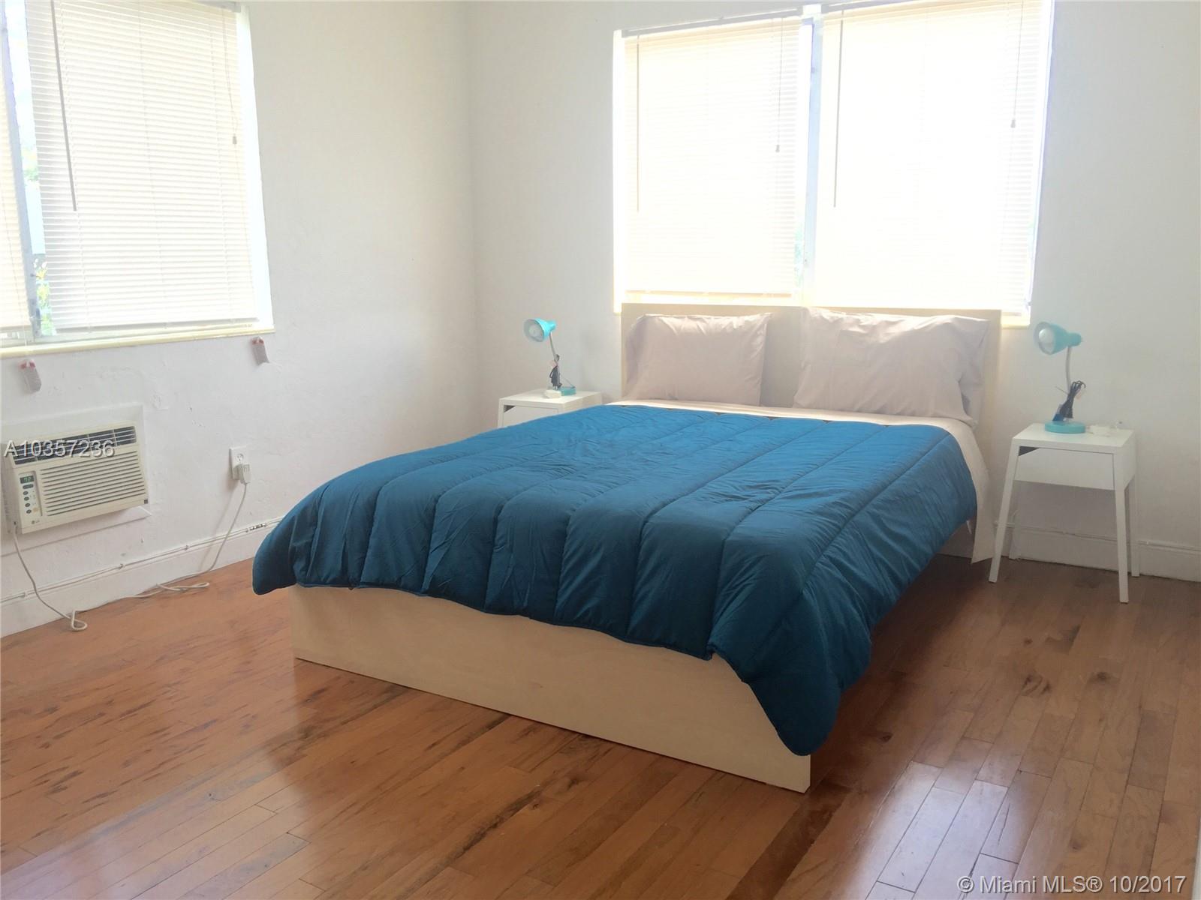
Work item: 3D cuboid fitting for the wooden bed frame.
[{"bbox_3d":[0.298,0.052,3.541,1.673,0.999,2.119,6,13,31],"label":"wooden bed frame"}]

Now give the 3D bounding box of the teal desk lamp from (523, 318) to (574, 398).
[{"bbox_3d":[-0.234,-0.464,4.957,0.150,0.385,0.240,9,14,40],"label":"teal desk lamp"}]

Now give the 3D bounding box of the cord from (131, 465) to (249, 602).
[{"bbox_3d":[-1.546,0.316,3.933,0.160,0.380,0.610,6,13,31],"label":"cord"}]

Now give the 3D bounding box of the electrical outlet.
[{"bbox_3d":[-1.483,0.056,4.127,0.020,0.120,0.076,6,13,31],"label":"electrical outlet"}]

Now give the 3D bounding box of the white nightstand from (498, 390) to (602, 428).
[{"bbox_3d":[-0.234,0.008,4.993,0.460,0.550,0.375,5,12,28],"label":"white nightstand"}]

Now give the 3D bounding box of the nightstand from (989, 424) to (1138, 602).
[{"bbox_3d":[1.755,0.218,3.765,0.465,0.550,0.375,6,13,32],"label":"nightstand"}]

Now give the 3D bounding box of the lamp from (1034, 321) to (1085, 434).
[{"bbox_3d":[1.730,-0.275,3.768,0.210,0.410,0.150,-3,11,-11],"label":"lamp"}]

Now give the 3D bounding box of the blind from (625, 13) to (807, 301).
[{"bbox_3d":[0.477,-1.302,4.541,0.875,1.220,0.040,6,13,31],"label":"blind"}]

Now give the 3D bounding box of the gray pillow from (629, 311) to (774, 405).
[{"bbox_3d":[0.413,-0.397,4.422,0.670,0.405,0.160,6,-2,31],"label":"gray pillow"}]

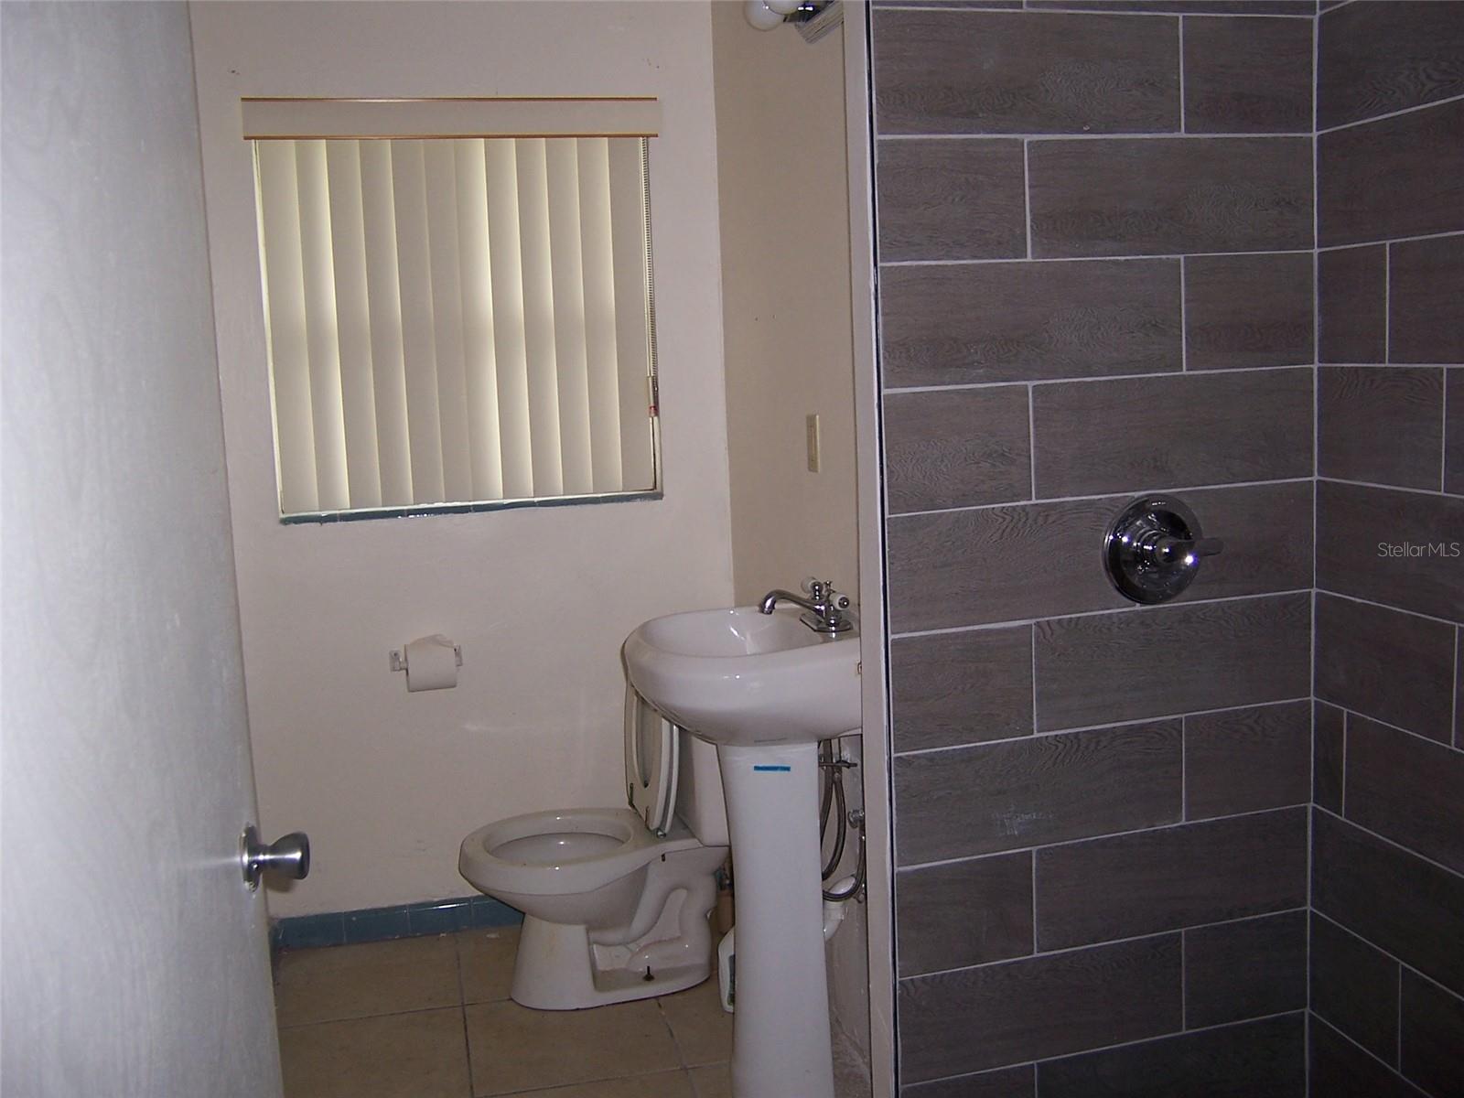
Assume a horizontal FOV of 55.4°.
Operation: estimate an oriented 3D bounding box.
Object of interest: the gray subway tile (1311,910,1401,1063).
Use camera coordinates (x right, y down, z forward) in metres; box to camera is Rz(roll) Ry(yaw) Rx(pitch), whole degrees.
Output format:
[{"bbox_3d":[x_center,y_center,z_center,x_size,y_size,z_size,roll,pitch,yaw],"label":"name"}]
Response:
[{"bbox_3d":[1.008,0.710,2.258,0.010,0.178,0.224,-4,8,-14],"label":"gray subway tile"}]

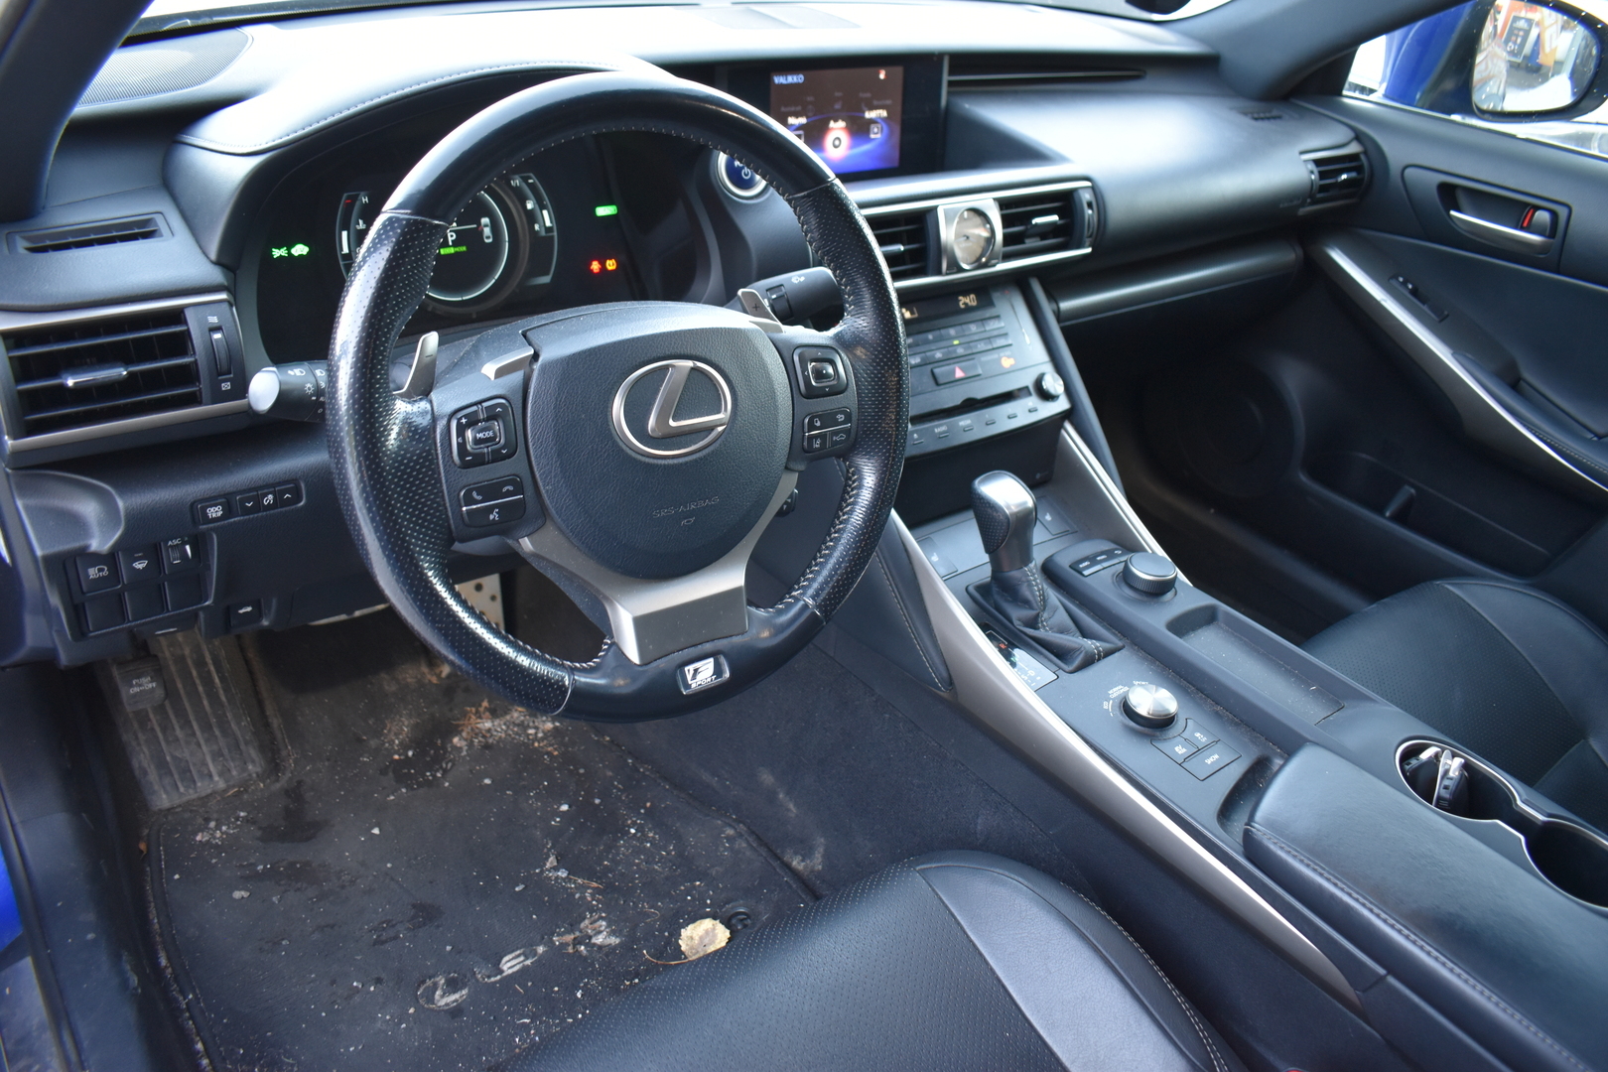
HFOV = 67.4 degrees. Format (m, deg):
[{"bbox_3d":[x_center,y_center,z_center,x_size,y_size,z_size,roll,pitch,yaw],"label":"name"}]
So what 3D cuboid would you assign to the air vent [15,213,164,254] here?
[{"bbox_3d":[-0.448,-0.185,0.758,0.087,0.014,0.027,-17,53,-32],"label":"air vent"}]

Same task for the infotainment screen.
[{"bbox_3d":[0.028,-0.380,1.109,0.151,0.090,0.012,-17,32,-32],"label":"infotainment screen"}]

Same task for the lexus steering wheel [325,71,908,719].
[{"bbox_3d":[-0.099,-0.077,0.722,0.372,0.370,0.100,-15,17,-33],"label":"lexus steering wheel"}]

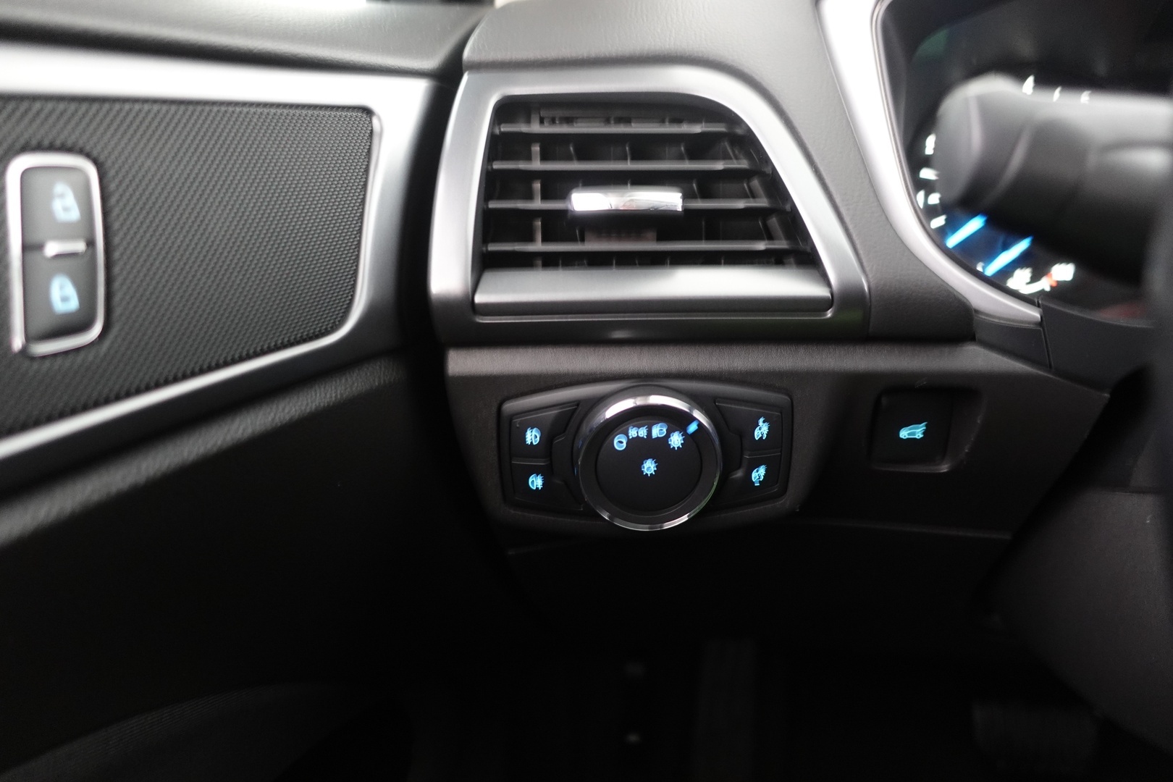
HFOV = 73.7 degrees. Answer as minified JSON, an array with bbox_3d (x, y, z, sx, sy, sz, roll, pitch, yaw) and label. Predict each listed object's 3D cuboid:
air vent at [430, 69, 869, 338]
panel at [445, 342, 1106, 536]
[{"bbox_3d":[0.022,-0.068,0.290,0.155,0.096,0.040,0,8,-3],"label":"air vent"},{"bbox_3d":[0.067,0.018,0.288,0.232,0.066,0.048,0,12,-2],"label":"panel"}]

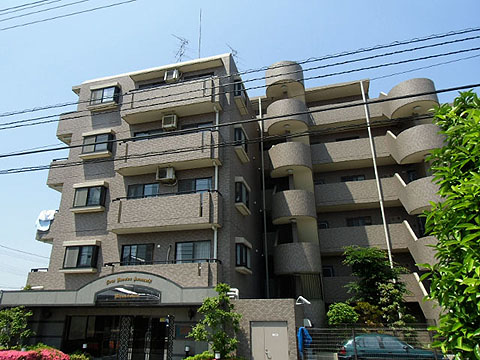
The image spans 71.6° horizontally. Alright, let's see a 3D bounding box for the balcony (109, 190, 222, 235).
[{"bbox_3d":[-3.202,1.518,14.388,4.990,1.420,1.100,-6,-21,13],"label":"balcony"}]

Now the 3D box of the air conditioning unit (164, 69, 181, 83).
[{"bbox_3d":[-3.426,-5.290,17.059,0.730,0.570,0.310,-6,-21,13],"label":"air conditioning unit"}]

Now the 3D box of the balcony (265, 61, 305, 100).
[{"bbox_3d":[2.869,-6.510,21.582,2.450,1.430,1.750,-6,-21,13],"label":"balcony"}]

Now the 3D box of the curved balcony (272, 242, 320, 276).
[{"bbox_3d":[2.962,4.210,17.544,2.460,1.500,1.750,-6,-21,13],"label":"curved balcony"}]

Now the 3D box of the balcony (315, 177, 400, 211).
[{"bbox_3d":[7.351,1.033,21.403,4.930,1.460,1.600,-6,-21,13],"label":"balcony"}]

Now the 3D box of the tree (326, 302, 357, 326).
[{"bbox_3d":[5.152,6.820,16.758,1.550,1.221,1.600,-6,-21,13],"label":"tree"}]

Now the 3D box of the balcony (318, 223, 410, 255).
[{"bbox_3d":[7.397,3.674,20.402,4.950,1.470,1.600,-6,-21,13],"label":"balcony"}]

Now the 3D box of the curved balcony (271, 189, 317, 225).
[{"bbox_3d":[2.959,1.522,18.551,2.450,1.460,1.750,-6,-21,13],"label":"curved balcony"}]

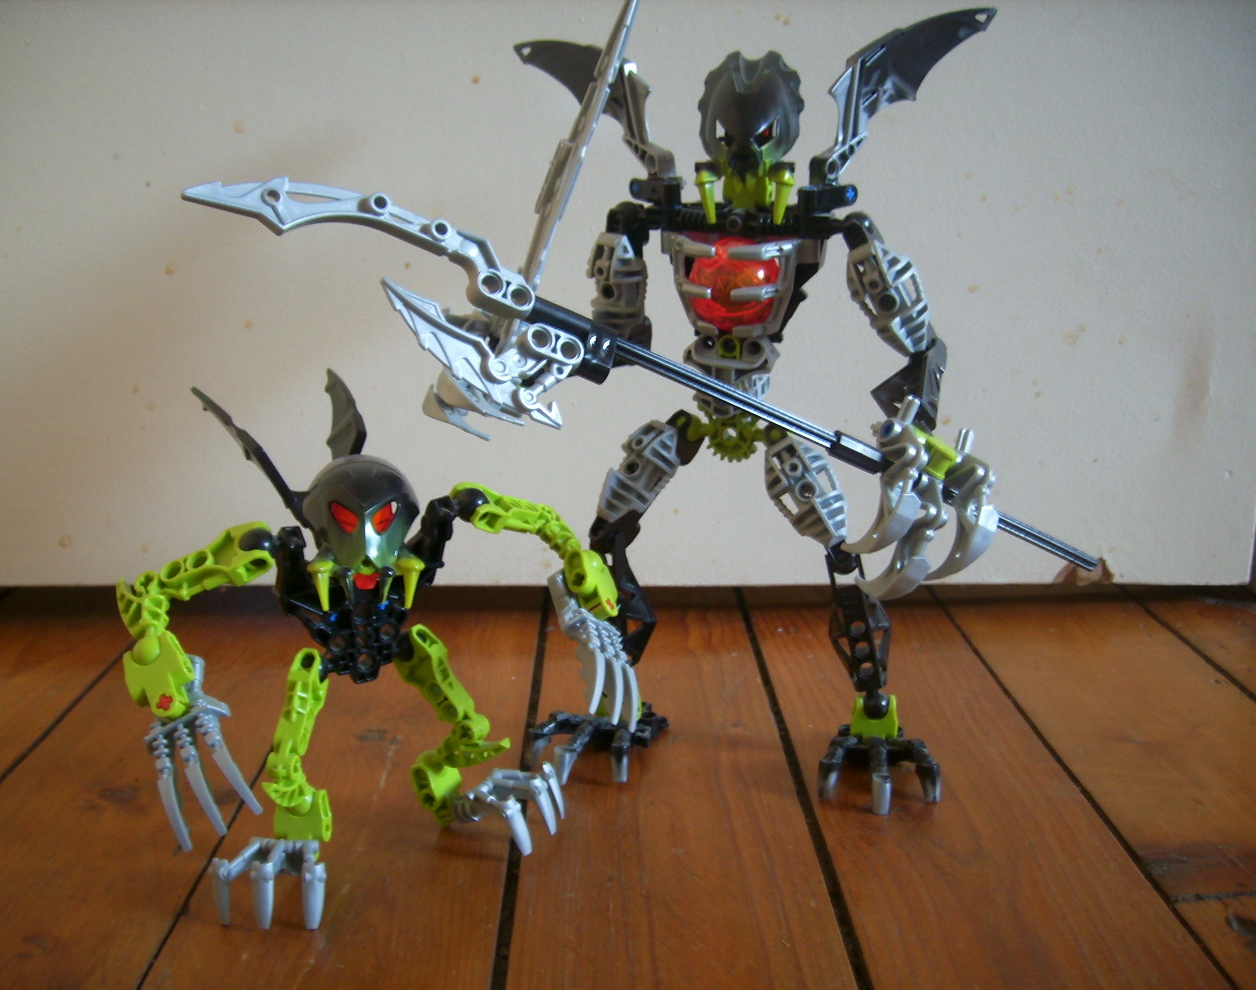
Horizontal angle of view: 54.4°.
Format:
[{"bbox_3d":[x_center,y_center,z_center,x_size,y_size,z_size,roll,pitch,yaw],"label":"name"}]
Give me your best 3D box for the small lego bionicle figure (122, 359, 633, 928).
[{"bbox_3d":[-0.078,0.039,0.377,0.145,0.142,0.098,-6,17,-23],"label":"small lego bionicle figure"}]

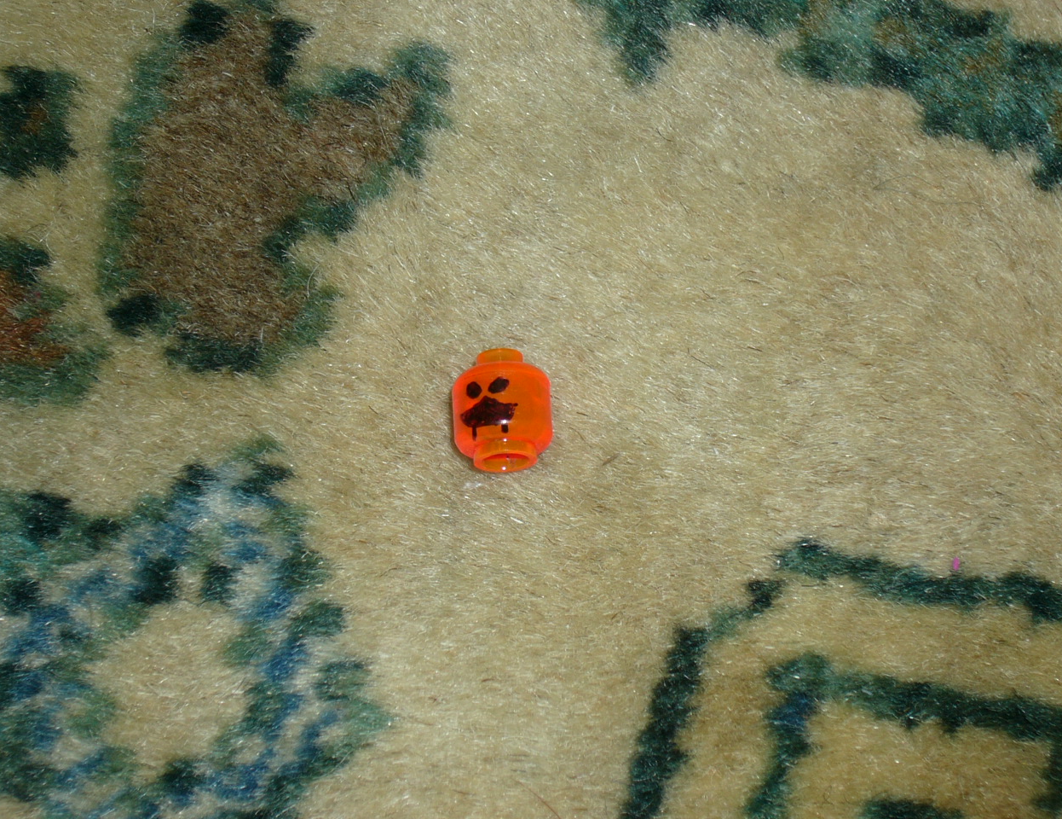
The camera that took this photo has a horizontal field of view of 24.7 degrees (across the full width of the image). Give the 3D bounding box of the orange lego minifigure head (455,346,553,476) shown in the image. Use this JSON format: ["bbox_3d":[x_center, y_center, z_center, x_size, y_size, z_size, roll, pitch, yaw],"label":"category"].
[{"bbox_3d":[-0.003,0.000,0.246,0.010,0.010,0.011,-10,68,17],"label":"orange lego minifigure head"}]

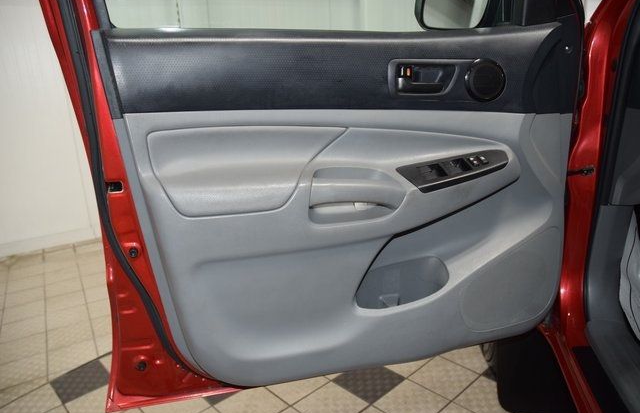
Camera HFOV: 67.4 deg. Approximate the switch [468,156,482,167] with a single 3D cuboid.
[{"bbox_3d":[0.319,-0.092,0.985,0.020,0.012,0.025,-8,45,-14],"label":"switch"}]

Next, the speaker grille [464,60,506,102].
[{"bbox_3d":[0.343,-0.261,0.994,0.086,0.086,0.020,-8,17,-14],"label":"speaker grille"}]

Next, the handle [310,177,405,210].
[{"bbox_3d":[0.075,-0.026,0.959,0.188,0.055,0.045,-8,17,-14],"label":"handle"}]

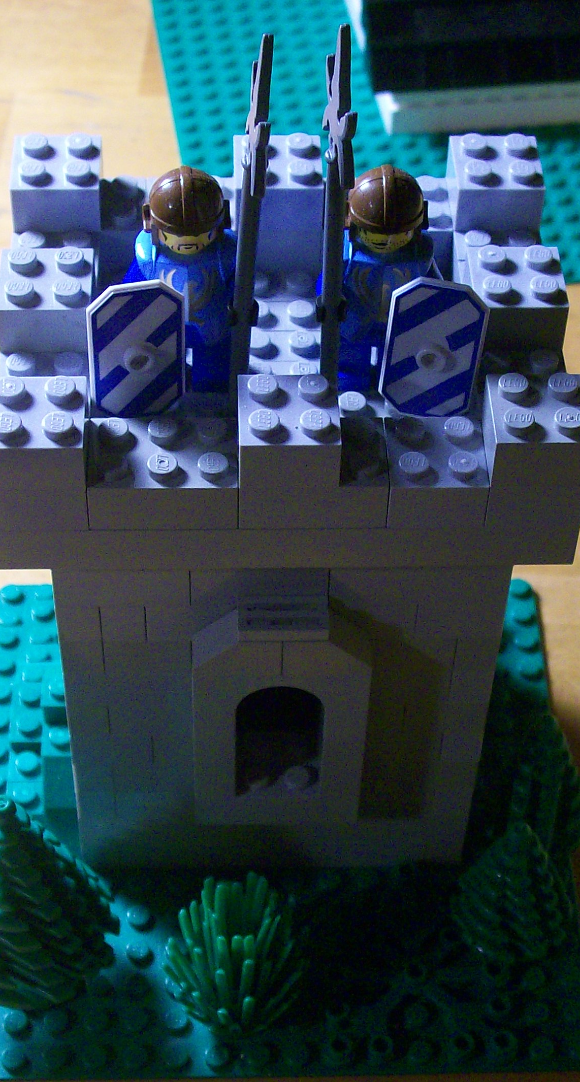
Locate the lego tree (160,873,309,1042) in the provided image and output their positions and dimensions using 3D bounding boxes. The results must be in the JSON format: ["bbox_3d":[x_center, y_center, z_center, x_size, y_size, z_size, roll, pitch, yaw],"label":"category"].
[{"bbox_3d":[-0.010,0.080,0.363,0.028,0.038,0.027,0,48,-2],"label":"lego tree"}]

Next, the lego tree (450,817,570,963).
[{"bbox_3d":[0.046,0.067,0.375,0.024,0.039,0.024,0,48,-2],"label":"lego tree"}]

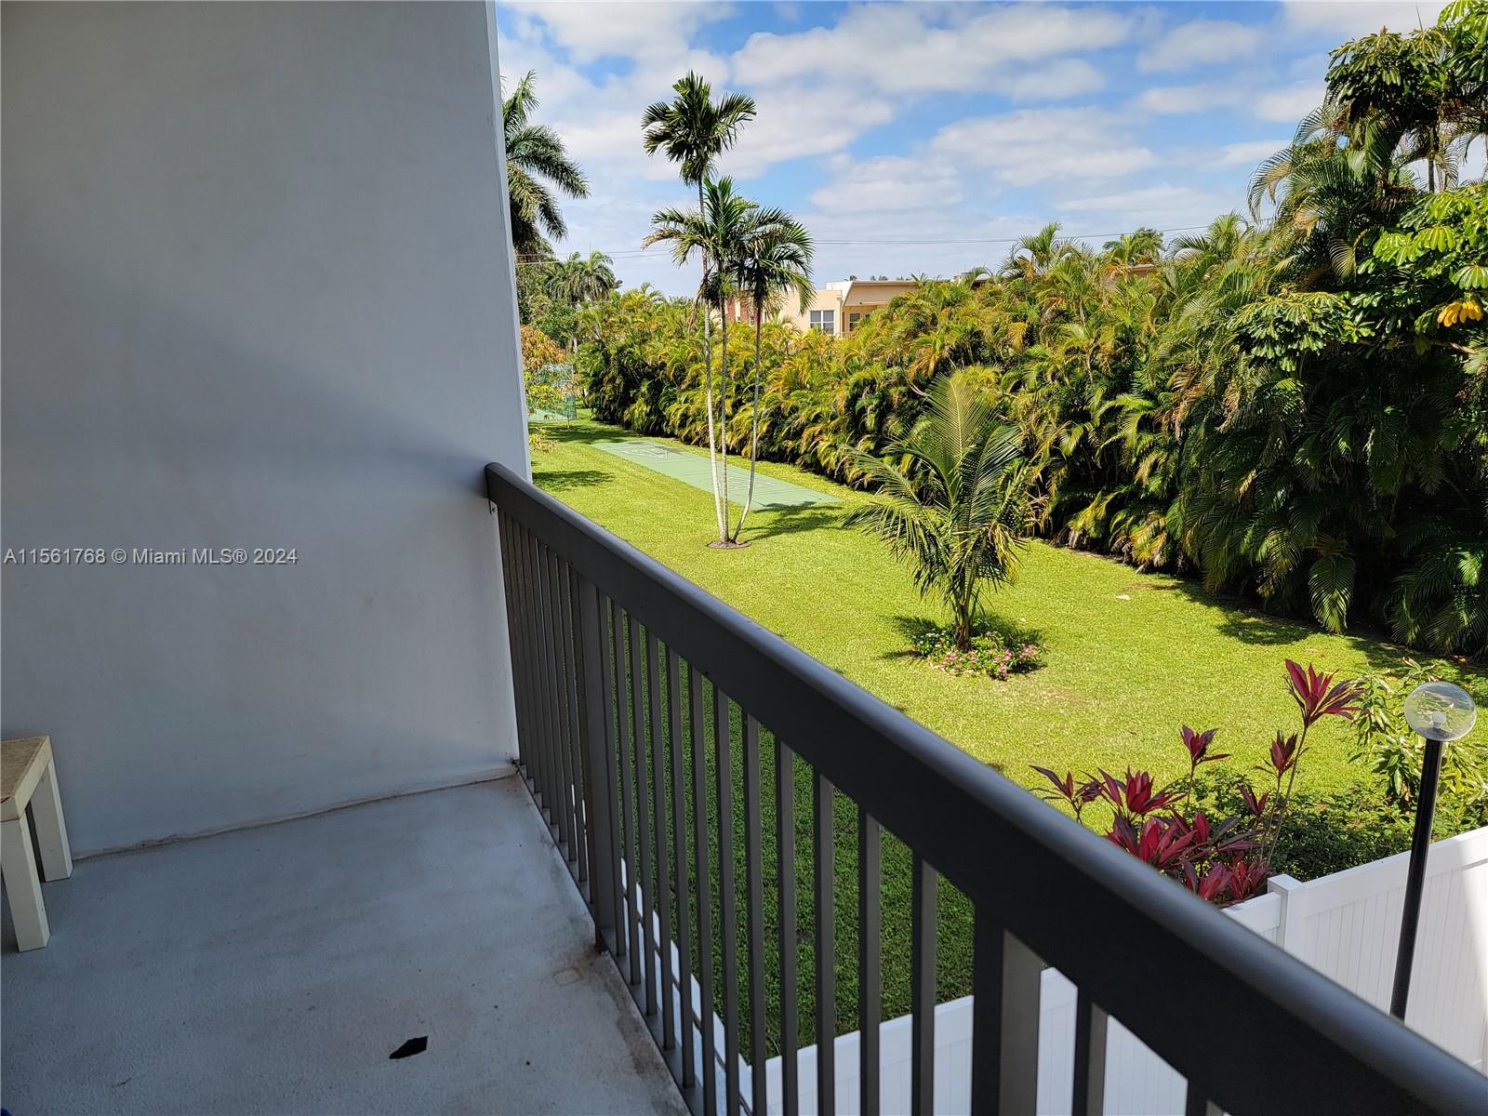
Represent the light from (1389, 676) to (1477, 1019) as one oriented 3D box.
[{"bbox_3d":[3.542,1.939,5.446,0.295,2.680,0.295,-1,12,0],"label":"light"}]

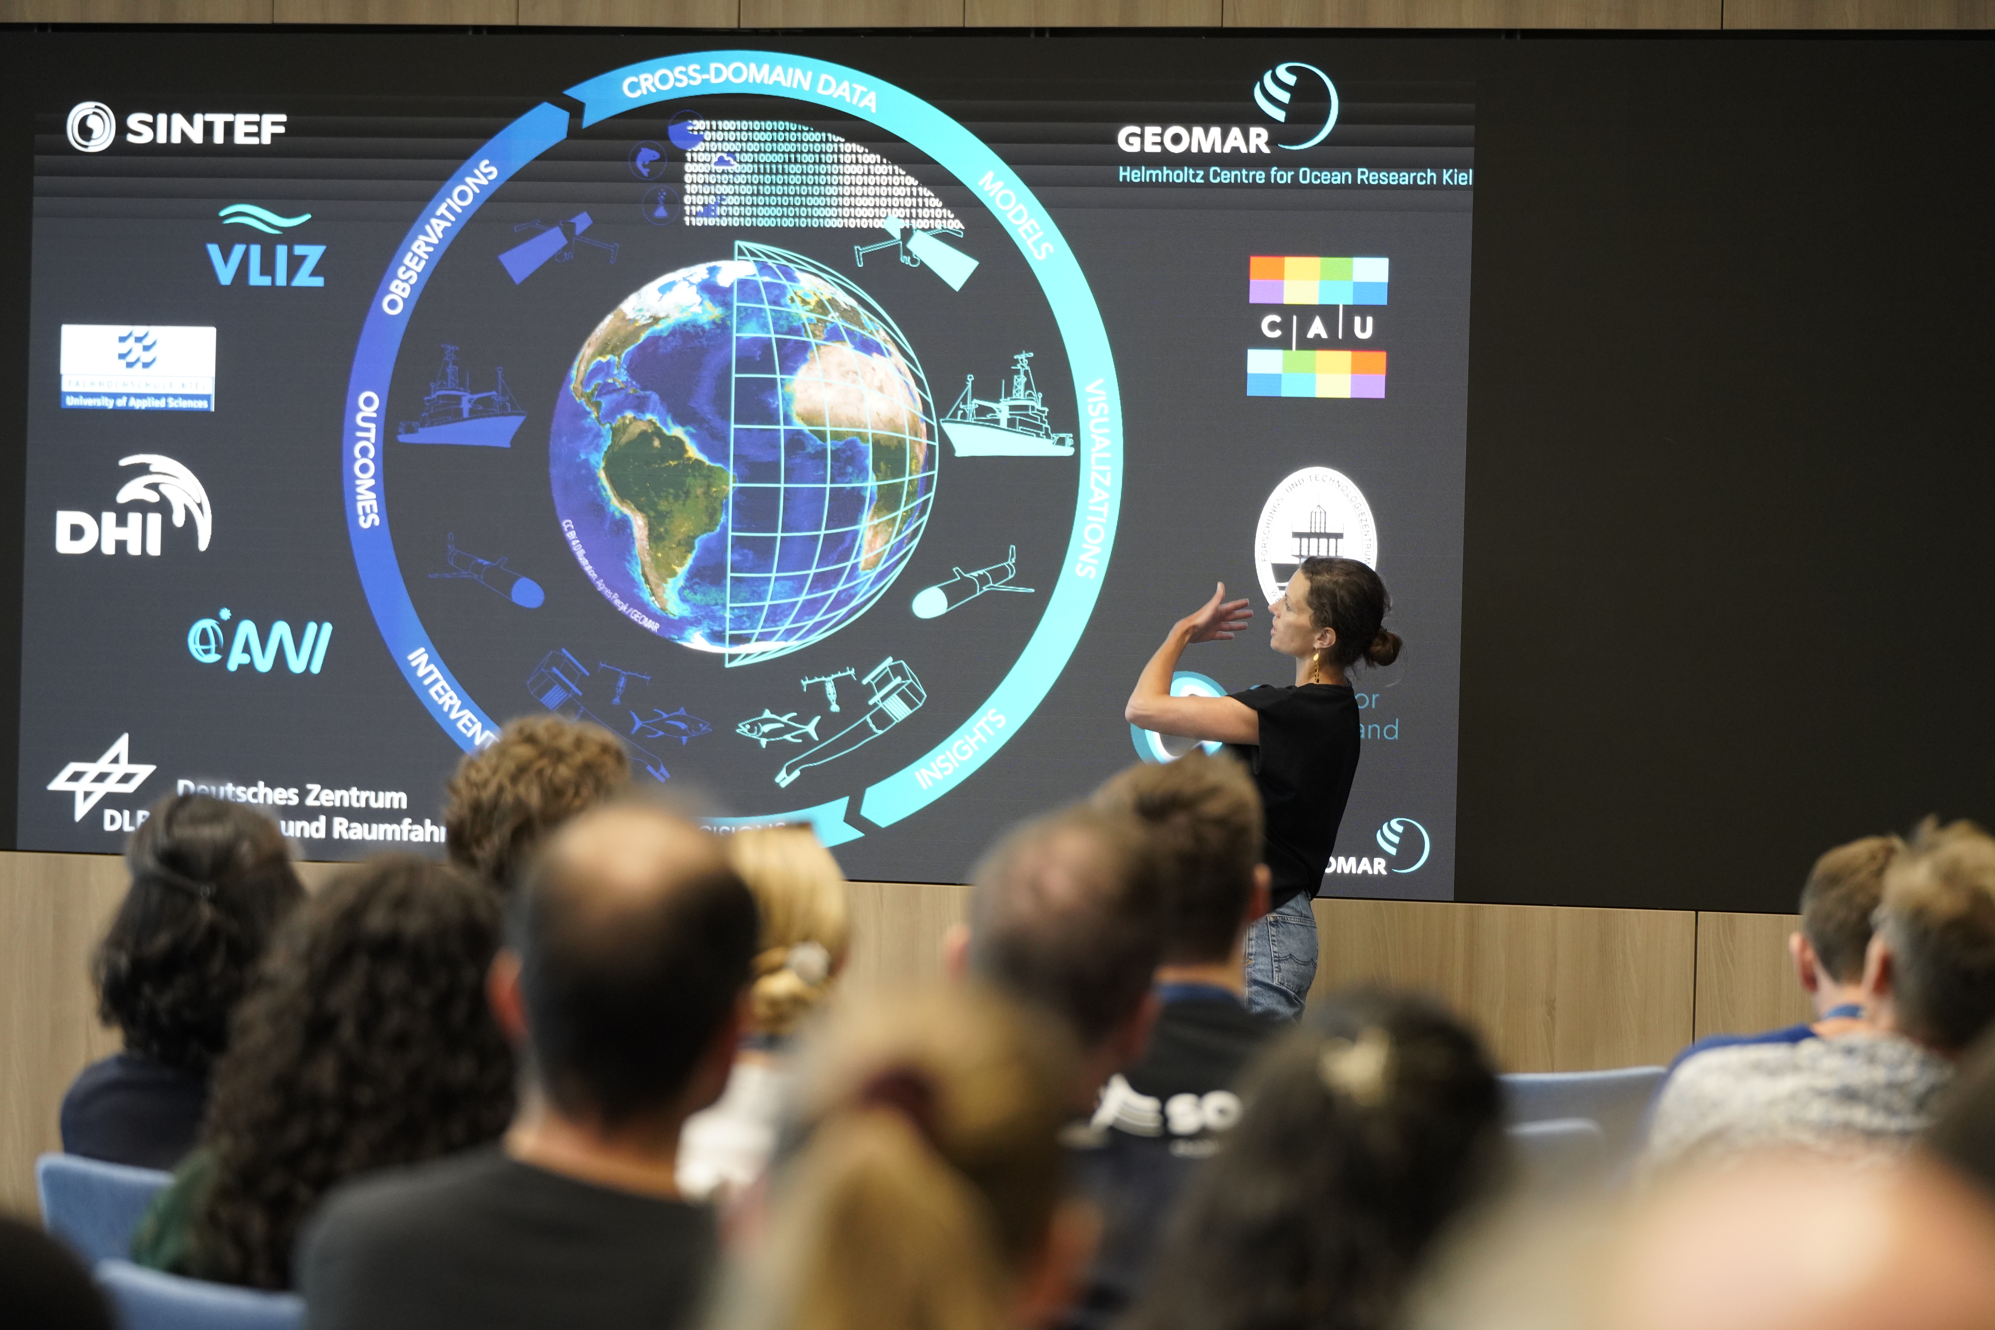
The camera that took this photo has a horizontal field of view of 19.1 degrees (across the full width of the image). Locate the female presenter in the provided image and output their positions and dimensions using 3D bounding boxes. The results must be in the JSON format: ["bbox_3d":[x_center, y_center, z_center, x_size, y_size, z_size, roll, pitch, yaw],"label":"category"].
[{"bbox_3d":[0.546,0.614,12.503,0.560,1.690,0.500,2,0,20],"label":"female presenter"}]

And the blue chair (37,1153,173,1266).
[{"bbox_3d":[-0.906,1.034,7.560,0.520,0.830,0.540,2,0,14],"label":"blue chair"}]

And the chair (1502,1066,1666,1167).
[{"bbox_3d":[0.884,1.069,10.014,0.520,0.830,0.540,2,0,11],"label":"chair"}]

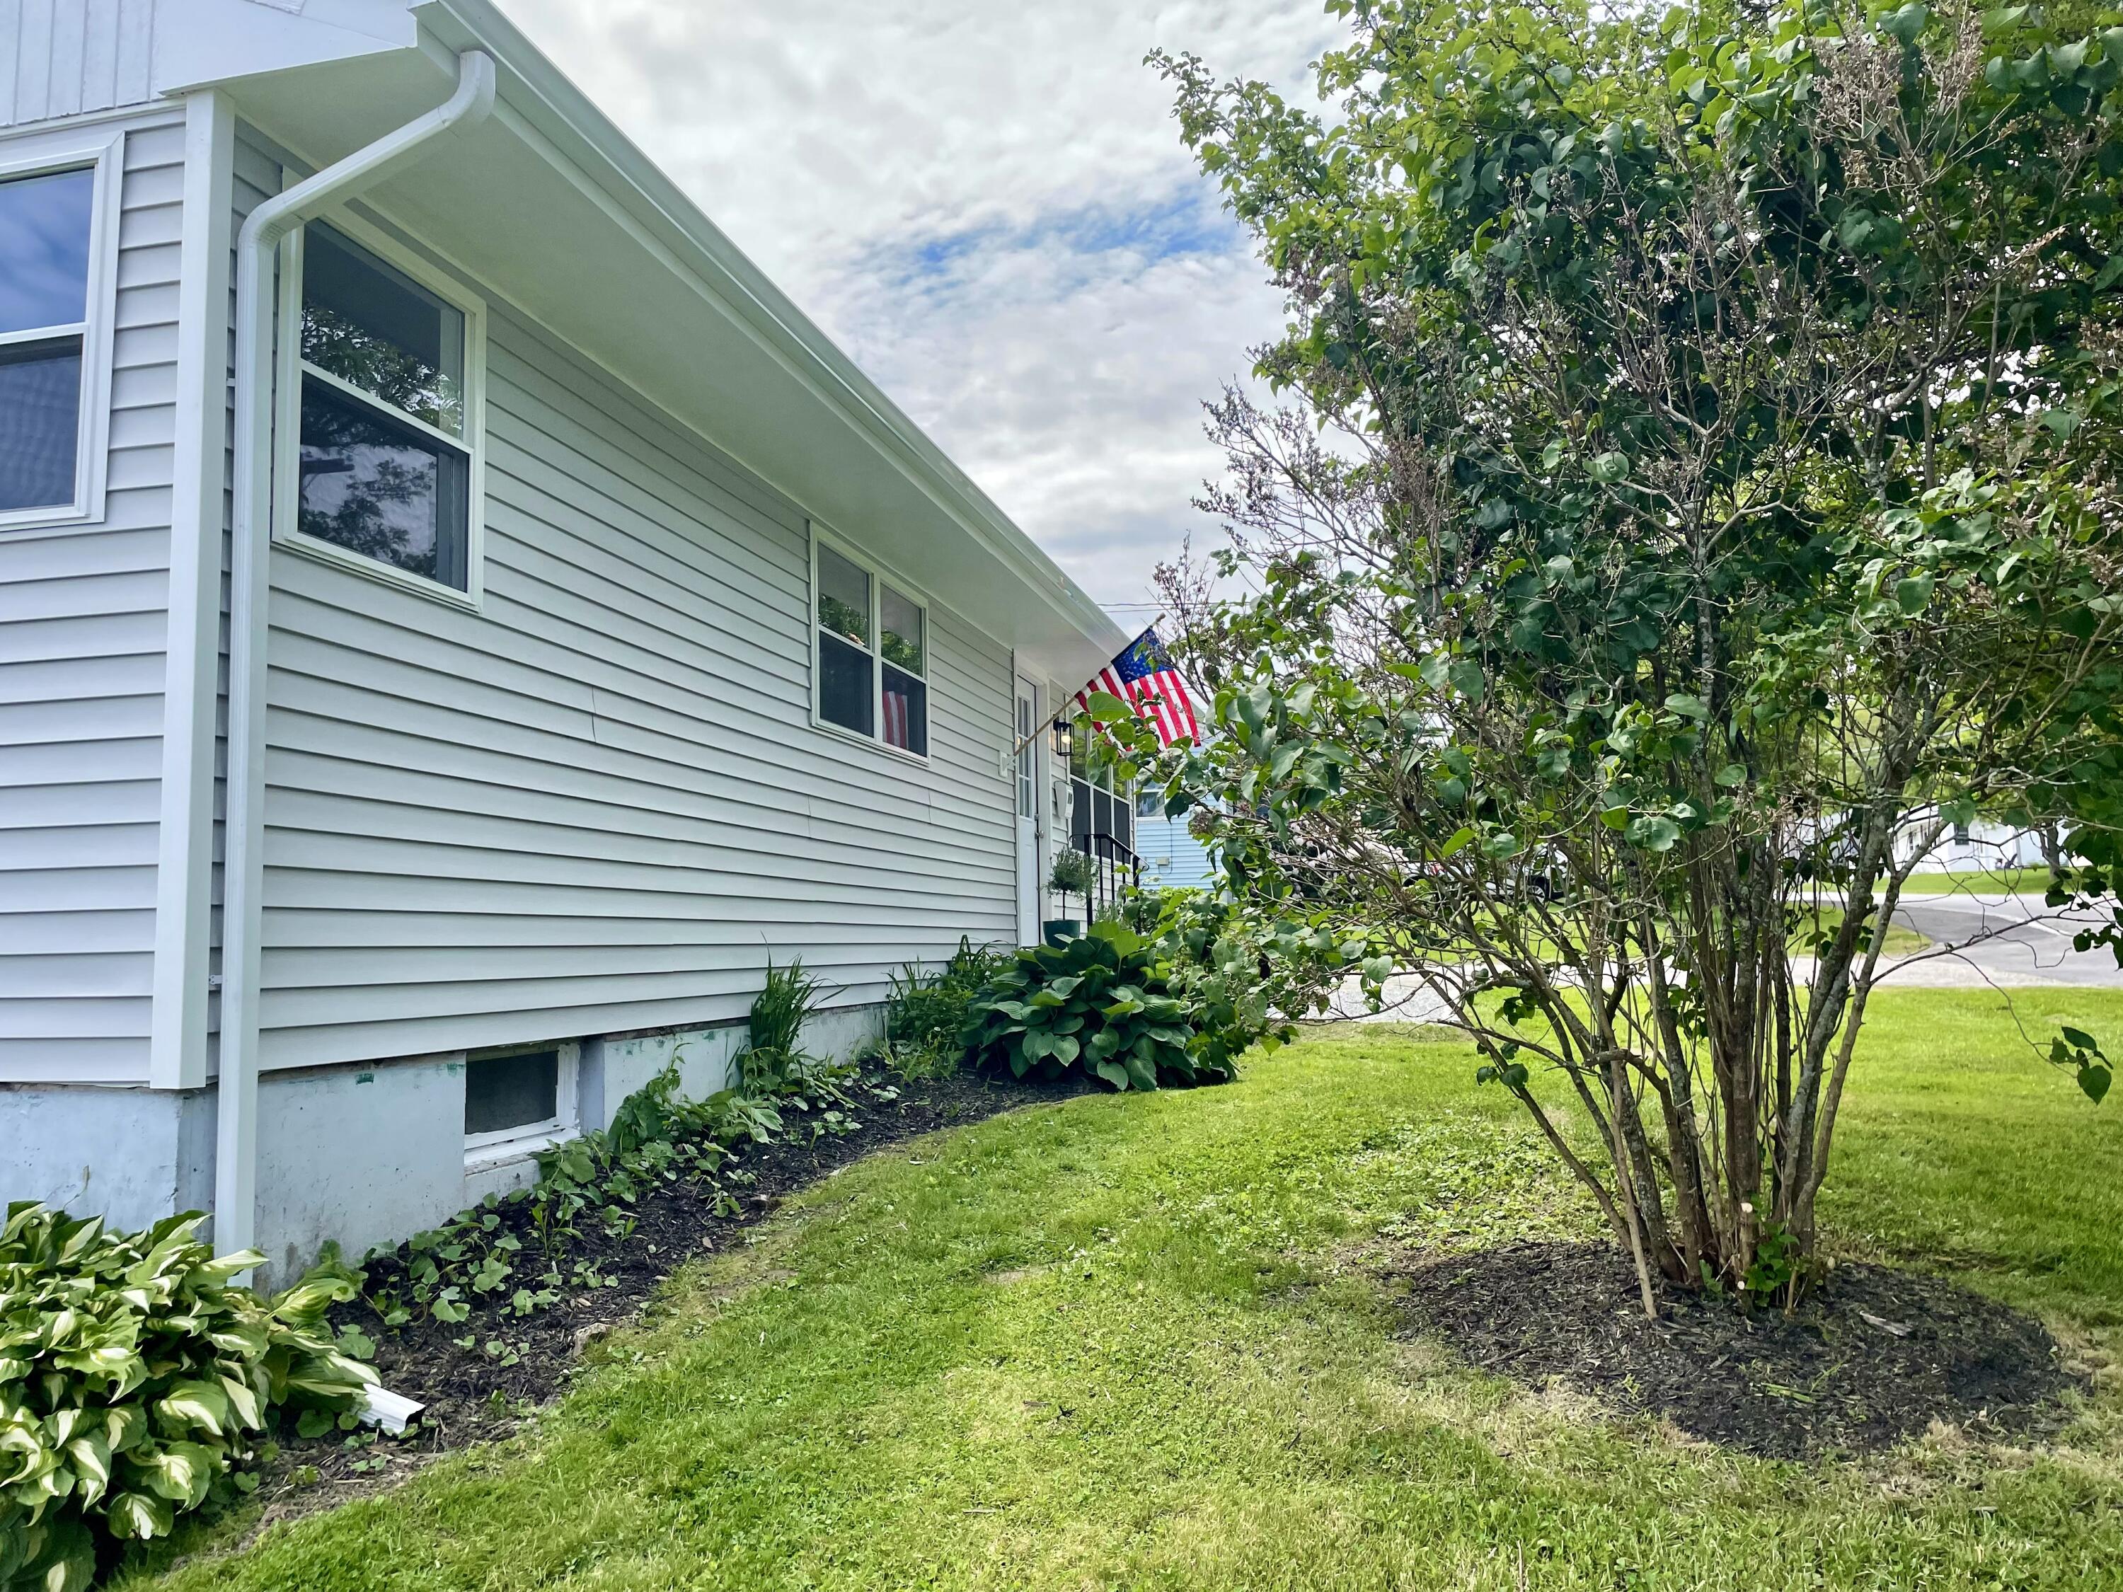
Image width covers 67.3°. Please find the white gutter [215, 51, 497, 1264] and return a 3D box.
[{"bbox_3d":[-1.698,-0.295,3.859,0.670,3.060,0.075,-2,-6,13],"label":"white gutter"}]

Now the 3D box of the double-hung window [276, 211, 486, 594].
[{"bbox_3d":[-1.947,-1.113,4.589,0.080,0.990,0.910,-2,-6,13],"label":"double-hung window"}]

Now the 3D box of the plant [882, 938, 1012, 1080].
[{"bbox_3d":[-0.584,1.079,8.200,0.600,0.680,0.800,-2,-6,13],"label":"plant"}]

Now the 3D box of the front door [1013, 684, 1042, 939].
[{"bbox_3d":[-0.315,0.107,11.959,0.050,2.030,0.914,-2,-6,13],"label":"front door"}]

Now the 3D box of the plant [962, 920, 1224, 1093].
[{"bbox_3d":[0.188,1.034,8.050,1.150,0.750,1.250,-2,-6,13],"label":"plant"}]

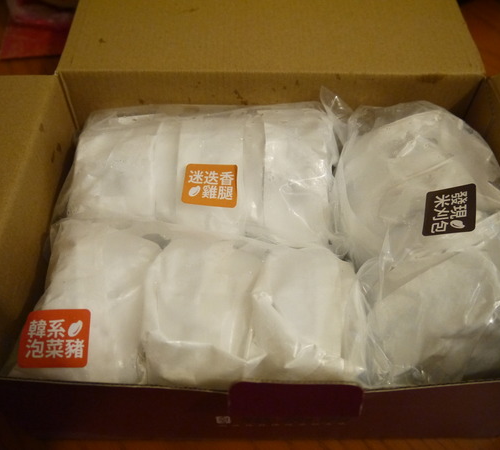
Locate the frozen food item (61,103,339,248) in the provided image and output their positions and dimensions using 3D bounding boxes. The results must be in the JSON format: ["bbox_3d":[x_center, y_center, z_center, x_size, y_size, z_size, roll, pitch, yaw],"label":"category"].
[{"bbox_3d":[-0.028,-0.015,0.303,0.152,0.080,0.090,1,54,-1],"label":"frozen food item"}]

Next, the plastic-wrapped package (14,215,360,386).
[{"bbox_3d":[-0.030,0.053,0.258,0.152,0.074,0.087,1,54,-1],"label":"plastic-wrapped package"}]

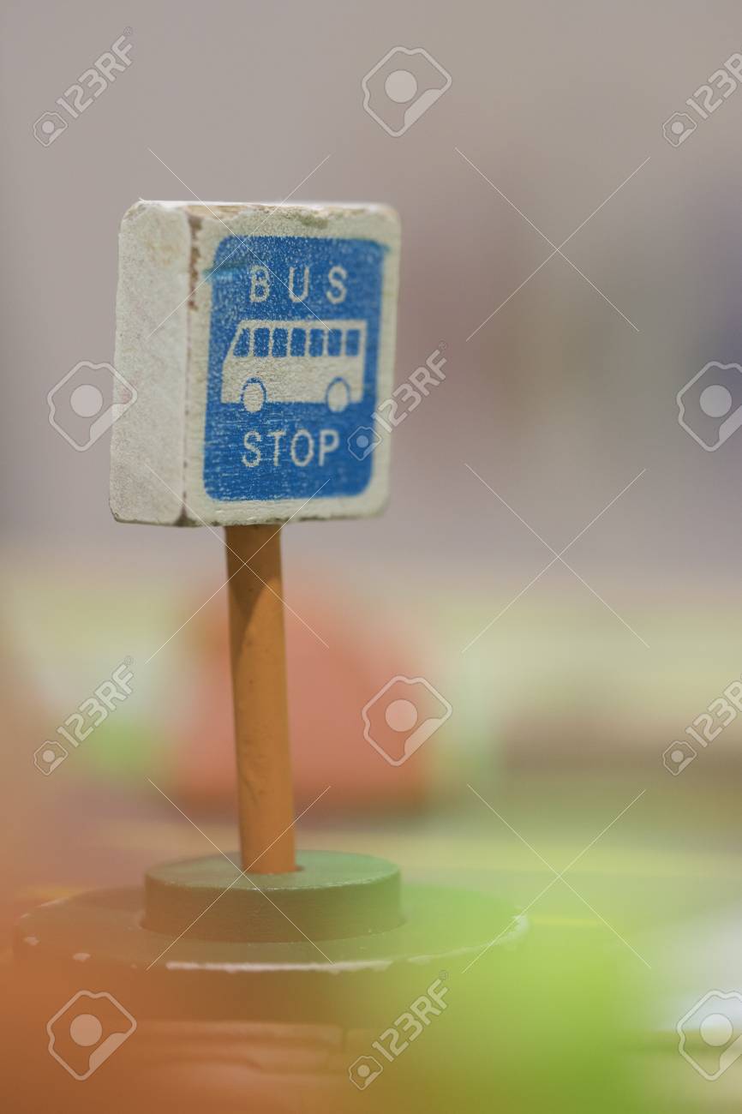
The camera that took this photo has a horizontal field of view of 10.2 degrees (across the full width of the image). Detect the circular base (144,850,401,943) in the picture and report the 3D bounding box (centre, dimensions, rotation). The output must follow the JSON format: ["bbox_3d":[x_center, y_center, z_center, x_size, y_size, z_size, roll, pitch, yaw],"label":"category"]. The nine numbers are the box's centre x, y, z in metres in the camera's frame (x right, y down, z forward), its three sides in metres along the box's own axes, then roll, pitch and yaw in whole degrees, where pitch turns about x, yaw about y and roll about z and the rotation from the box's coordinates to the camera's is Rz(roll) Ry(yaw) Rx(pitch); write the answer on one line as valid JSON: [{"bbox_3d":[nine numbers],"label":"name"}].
[{"bbox_3d":[-0.013,0.045,0.556,0.034,0.007,0.034,-1,5,0],"label":"circular base"}]

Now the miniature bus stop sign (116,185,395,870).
[{"bbox_3d":[-0.015,-0.002,0.552,0.014,0.088,0.041,4,7,41],"label":"miniature bus stop sign"}]

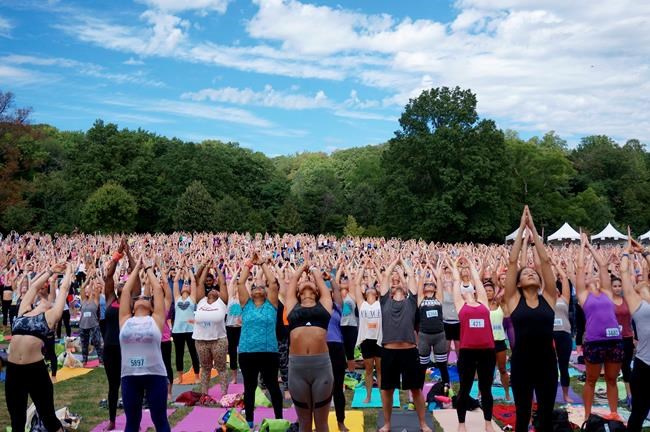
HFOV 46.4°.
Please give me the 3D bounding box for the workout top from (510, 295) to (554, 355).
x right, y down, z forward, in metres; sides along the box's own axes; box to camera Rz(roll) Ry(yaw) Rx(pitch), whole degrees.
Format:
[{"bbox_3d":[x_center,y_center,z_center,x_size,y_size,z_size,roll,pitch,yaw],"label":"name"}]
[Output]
[{"bbox_3d":[1.520,0.795,5.550,0.330,0.480,0.250,-1,-16,6],"label":"workout top"}]

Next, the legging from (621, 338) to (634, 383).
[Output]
[{"bbox_3d":[3.777,1.834,9.650,0.350,0.580,0.260,-1,-6,6],"label":"legging"}]

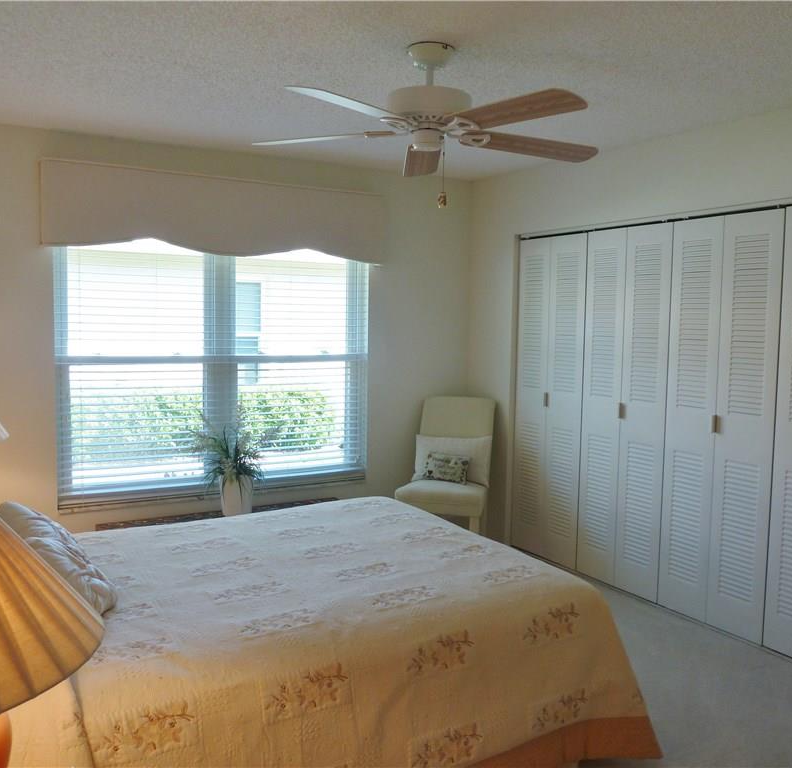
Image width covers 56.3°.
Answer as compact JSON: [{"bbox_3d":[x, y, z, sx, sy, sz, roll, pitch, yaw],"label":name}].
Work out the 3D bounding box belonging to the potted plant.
[{"bbox_3d":[-0.929,0.462,4.159,0.430,0.620,0.410,-2,6,-29],"label":"potted plant"}]

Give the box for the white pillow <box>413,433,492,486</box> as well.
[{"bbox_3d":[0.353,0.481,4.620,0.510,0.330,0.140,2,-8,14],"label":"white pillow"}]

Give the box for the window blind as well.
[{"bbox_3d":[-1.002,-0.108,4.352,1.830,1.460,0.110,-2,6,-29],"label":"window blind"}]

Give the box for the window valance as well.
[{"bbox_3d":[-0.946,-0.935,4.203,1.950,0.425,0.140,-2,6,-29],"label":"window valance"}]

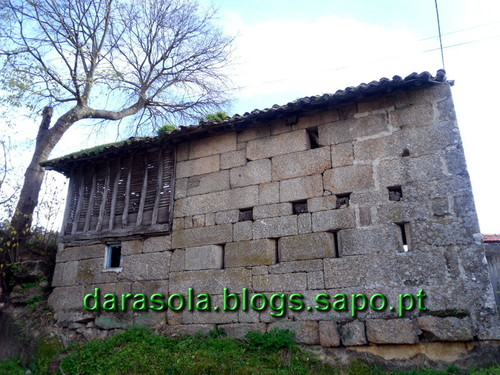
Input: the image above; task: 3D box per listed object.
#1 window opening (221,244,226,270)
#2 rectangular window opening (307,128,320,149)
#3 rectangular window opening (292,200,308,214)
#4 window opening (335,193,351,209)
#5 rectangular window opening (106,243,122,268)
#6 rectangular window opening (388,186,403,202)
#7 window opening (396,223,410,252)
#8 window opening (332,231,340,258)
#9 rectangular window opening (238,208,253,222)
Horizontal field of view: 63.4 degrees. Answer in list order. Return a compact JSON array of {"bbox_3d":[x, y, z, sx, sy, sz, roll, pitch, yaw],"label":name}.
[{"bbox_3d":[-0.423,1.273,7.345,0.115,0.421,0.250,-10,-22,22],"label":"window opening"},{"bbox_3d":[1.188,-0.840,7.363,0.234,0.350,0.250,-10,-22,22],"label":"rectangular window opening"},{"bbox_3d":[0.915,0.383,7.040,0.273,0.213,0.250,-10,-22,22],"label":"rectangular window opening"},{"bbox_3d":[1.574,0.254,6.775,0.241,0.243,0.250,-10,-22,22],"label":"window opening"},{"bbox_3d":[-2.730,1.422,8.356,0.348,0.503,0.200,-10,-22,22],"label":"rectangular window opening"},{"bbox_3d":[2.333,0.149,6.454,0.178,0.239,0.250,-10,-22,22],"label":"rectangular window opening"},{"bbox_3d":[2.362,0.791,6.202,0.138,0.447,0.250,-10,-22,22],"label":"window opening"},{"bbox_3d":[1.435,0.950,6.583,0.090,0.446,0.250,-10,-22,22],"label":"window opening"},{"bbox_3d":[-0.032,0.547,7.429,0.277,0.227,0.250,-10,-22,22],"label":"rectangular window opening"}]

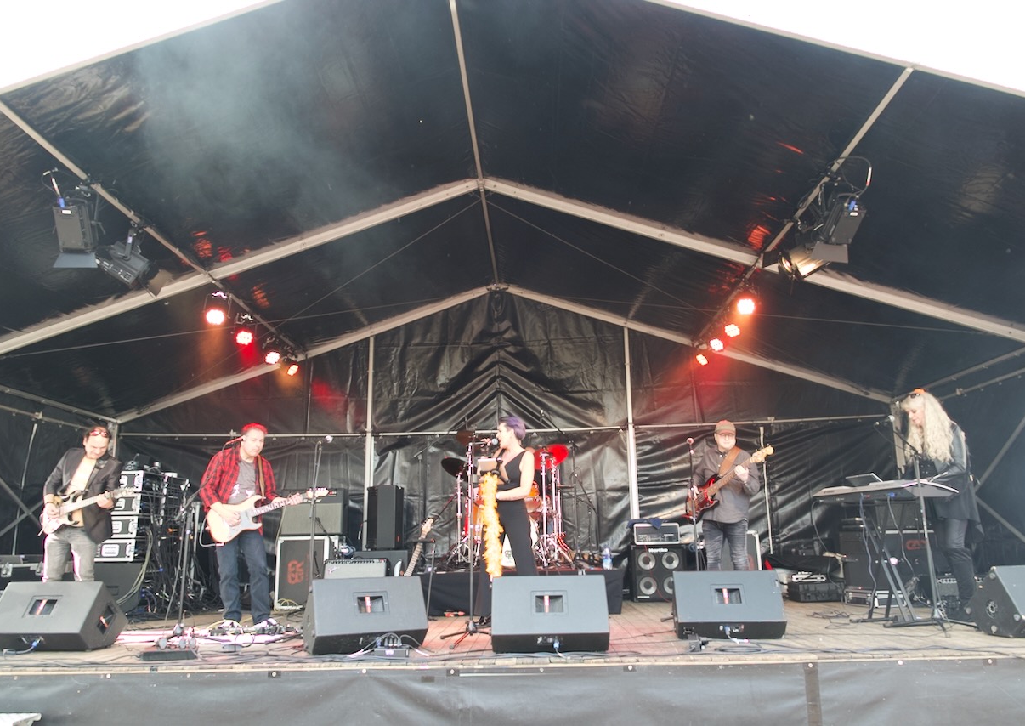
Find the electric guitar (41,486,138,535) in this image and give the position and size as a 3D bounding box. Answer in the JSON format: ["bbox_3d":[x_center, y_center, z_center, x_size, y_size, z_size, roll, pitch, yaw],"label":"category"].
[{"bbox_3d":[-3.448,1.180,5.892,0.980,0.330,0.080,-21,-25,13],"label":"electric guitar"}]

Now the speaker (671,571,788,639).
[{"bbox_3d":[1.419,1.635,4.933,0.690,0.430,0.560,-2,-14,4],"label":"speaker"}]

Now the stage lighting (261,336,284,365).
[{"bbox_3d":[-2.914,-0.160,8.804,0.260,0.310,0.260,8,27,-34],"label":"stage lighting"}]

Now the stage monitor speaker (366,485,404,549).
[{"bbox_3d":[-1.457,1.769,8.317,0.330,0.720,0.380,-9,-16,29],"label":"stage monitor speaker"}]

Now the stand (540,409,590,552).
[{"bbox_3d":[0.610,1.353,8.148,0.550,1.750,0.550,-1,-14,1],"label":"stand"}]

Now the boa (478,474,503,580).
[{"bbox_3d":[-0.178,1.351,5.958,0.200,0.970,0.180,-4,-14,12],"label":"boa"}]

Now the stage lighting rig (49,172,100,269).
[{"bbox_3d":[-3.064,-0.990,5.074,0.290,0.480,0.340,-7,-43,20],"label":"stage lighting rig"}]

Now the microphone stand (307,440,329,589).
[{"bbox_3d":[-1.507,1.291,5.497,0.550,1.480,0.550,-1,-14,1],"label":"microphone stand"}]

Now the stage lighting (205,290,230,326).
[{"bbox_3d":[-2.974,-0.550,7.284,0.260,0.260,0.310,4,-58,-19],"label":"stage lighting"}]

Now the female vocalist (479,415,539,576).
[{"bbox_3d":[-0.024,1.340,6.244,0.440,1.730,0.460,10,-17,-38],"label":"female vocalist"}]

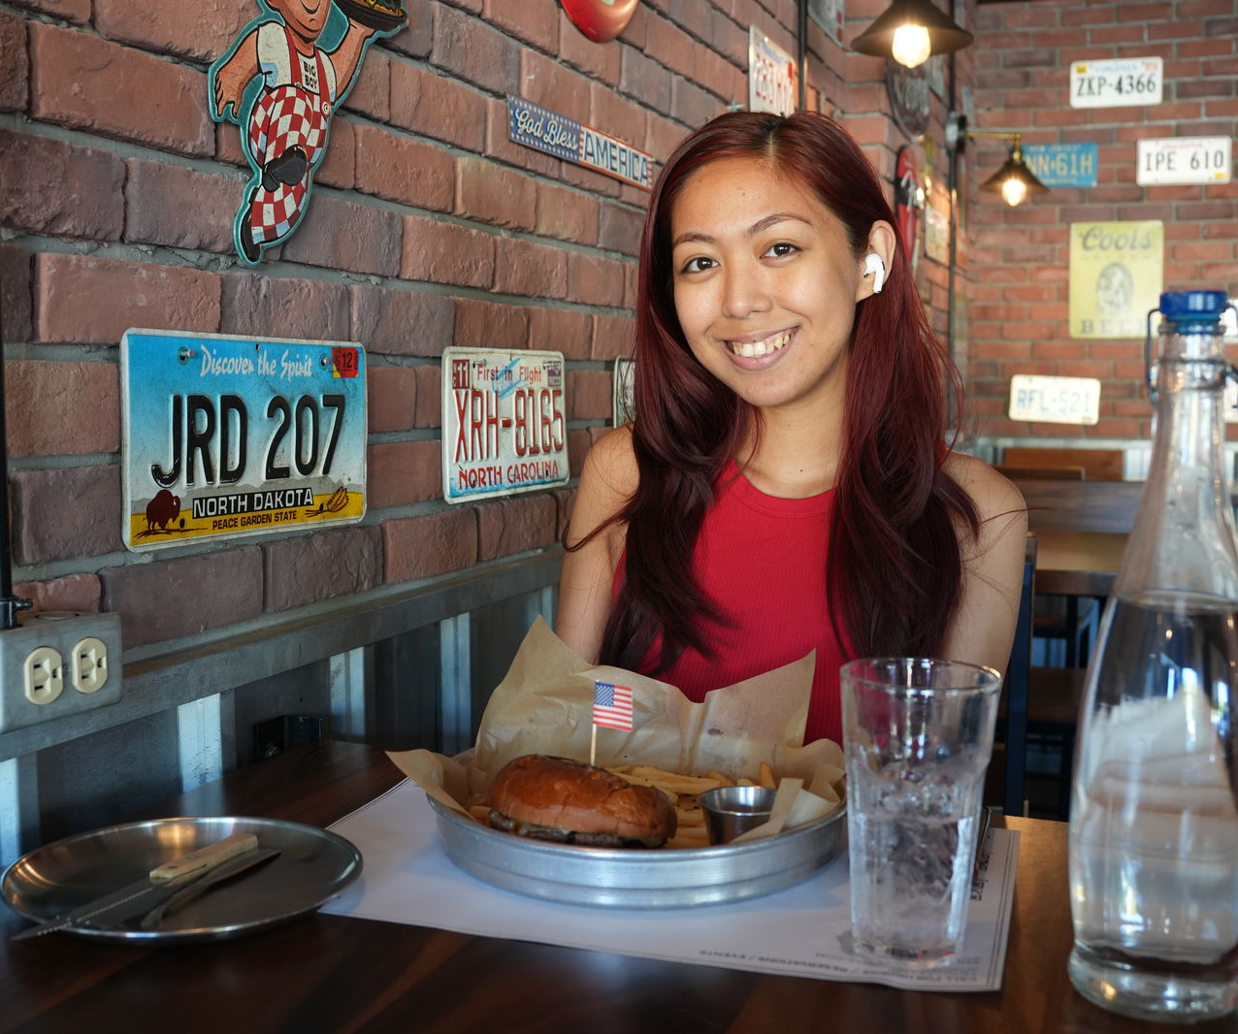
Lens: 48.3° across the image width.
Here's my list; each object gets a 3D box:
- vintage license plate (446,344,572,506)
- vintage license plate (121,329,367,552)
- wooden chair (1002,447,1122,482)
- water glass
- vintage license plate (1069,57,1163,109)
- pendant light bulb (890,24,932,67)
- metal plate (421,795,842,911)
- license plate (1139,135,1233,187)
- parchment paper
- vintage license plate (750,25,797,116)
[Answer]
[{"bbox_3d":[-0.119,-0.102,1.477,0.012,0.152,0.305,2,6,21],"label":"vintage license plate"},{"bbox_3d":[-0.274,-0.061,1.052,0.010,0.153,0.305,2,5,22],"label":"vintage license plate"},{"bbox_3d":[1.412,0.211,4.453,0.430,0.850,0.480,2,6,21],"label":"wooden chair"},{"bbox_3d":[0.149,0.148,0.693,0.080,0.144,0.080,2,6,22],"label":"water glass"},{"bbox_3d":[1.675,-1.460,4.646,0.305,0.153,0.010,2,6,22],"label":"vintage license plate"},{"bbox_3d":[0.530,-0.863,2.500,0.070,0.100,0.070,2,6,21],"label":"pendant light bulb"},{"bbox_3d":[0.013,0.185,0.867,0.262,0.037,0.262,0,5,0],"label":"metal plate"},{"bbox_3d":[1.970,-1.237,4.800,0.305,0.152,0.012,2,6,19],"label":"license plate"},{"bbox_3d":[0.002,0.144,0.868,0.295,0.117,0.240,1,5,11],"label":"parchment paper"},{"bbox_3d":[0.270,-0.743,2.390,0.010,0.153,0.305,2,6,22],"label":"vintage license plate"}]

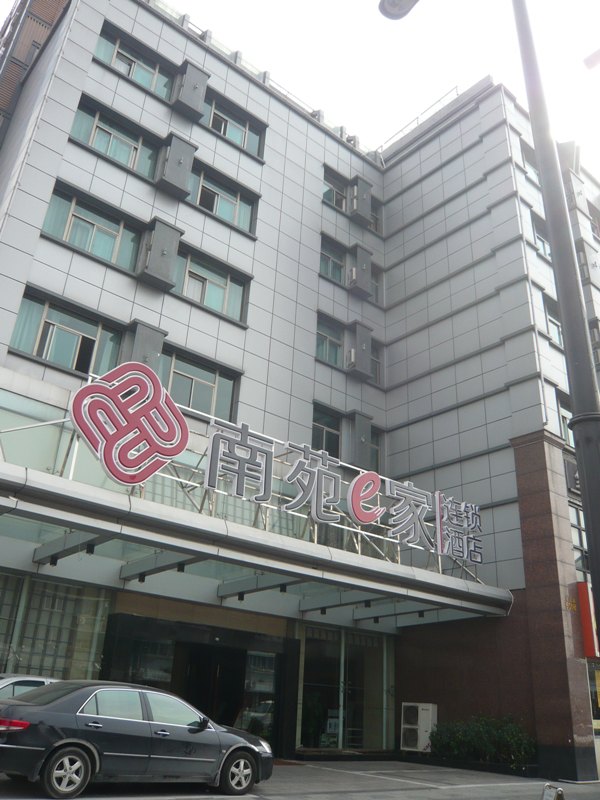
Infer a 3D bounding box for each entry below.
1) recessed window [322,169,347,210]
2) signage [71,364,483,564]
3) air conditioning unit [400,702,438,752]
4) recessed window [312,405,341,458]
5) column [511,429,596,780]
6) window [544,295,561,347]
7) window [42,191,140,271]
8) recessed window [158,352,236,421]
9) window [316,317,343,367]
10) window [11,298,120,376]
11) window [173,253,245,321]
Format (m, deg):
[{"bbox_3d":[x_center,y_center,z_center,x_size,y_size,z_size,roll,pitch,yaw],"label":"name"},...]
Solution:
[{"bbox_3d":[1.418,-8.350,26.854,1.469,1.612,0.253,22,-31,-33],"label":"recessed window"},{"bbox_3d":[0.456,1.867,14.757,11.692,2.354,0.284,22,-31,-33],"label":"signage"},{"bbox_3d":[3.400,9.286,18.383,0.960,1.210,0.360,-18,-33,37],"label":"air conditioning unit"},{"bbox_3d":[0.885,1.238,22.215,1.469,1.643,0.253,22,-31,-33],"label":"recessed window"},{"bbox_3d":[6.630,5.061,17.180,1.043,8.722,1.106,22,-31,-33],"label":"column"},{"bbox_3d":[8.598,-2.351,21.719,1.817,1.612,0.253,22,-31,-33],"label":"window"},{"bbox_3d":[-5.969,-4.786,18.780,2.828,1.627,0.253,22,-31,-33],"label":"window"},{"bbox_3d":[-3.195,-0.390,19.319,2.860,1.643,0.253,22,-31,-33],"label":"recessed window"},{"bbox_3d":[1.064,-1.979,23.772,1.469,1.627,0.253,22,-31,-33],"label":"window"},{"bbox_3d":[-6.148,-1.569,17.223,2.828,1.643,0.253,22,-31,-33],"label":"window"},{"bbox_3d":[-3.016,-3.608,20.876,2.860,1.627,0.253,22,-31,-33],"label":"window"}]

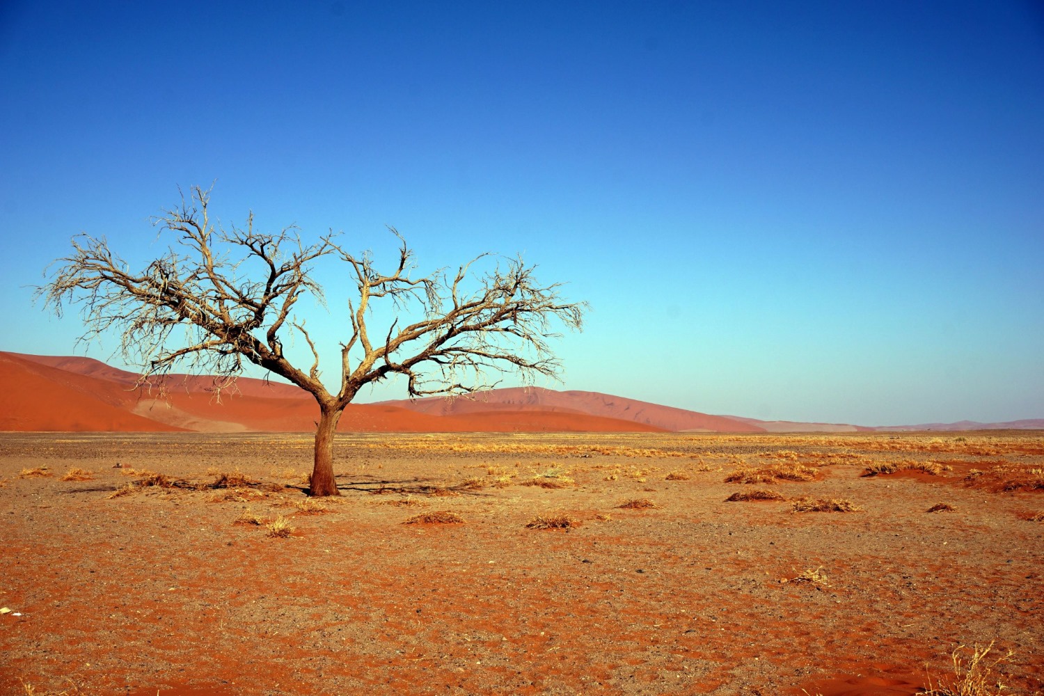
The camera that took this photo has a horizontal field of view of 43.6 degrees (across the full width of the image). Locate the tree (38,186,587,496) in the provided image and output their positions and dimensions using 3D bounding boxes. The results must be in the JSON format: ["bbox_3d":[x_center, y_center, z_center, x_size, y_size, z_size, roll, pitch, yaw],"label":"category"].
[{"bbox_3d":[-4.900,-0.140,30.600,12.700,7.300,9.000,0,-4,0],"label":"tree"}]

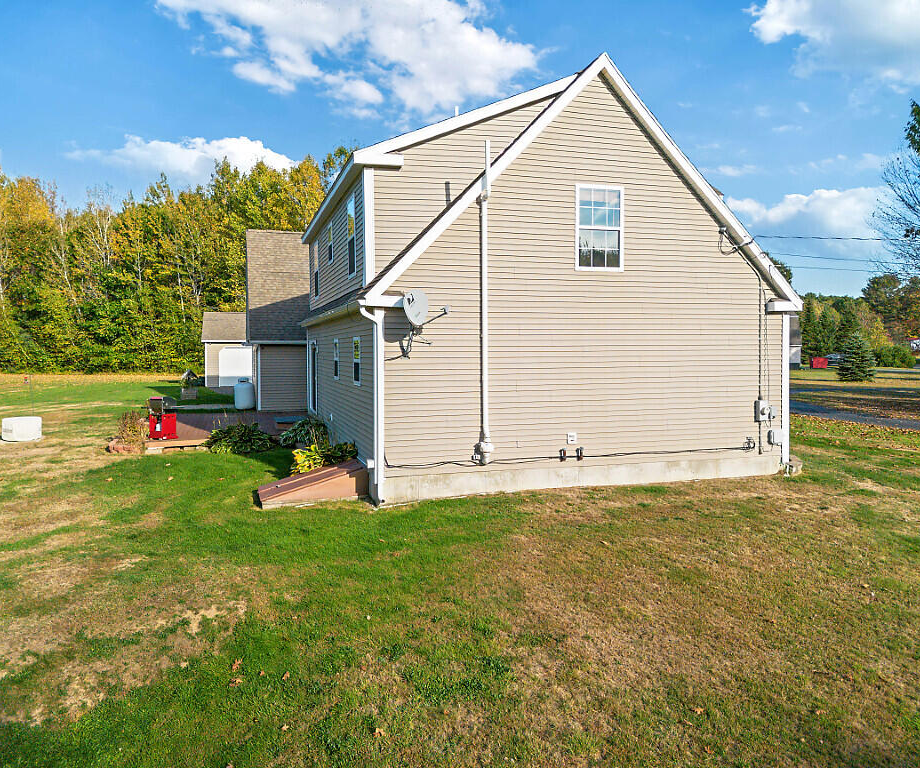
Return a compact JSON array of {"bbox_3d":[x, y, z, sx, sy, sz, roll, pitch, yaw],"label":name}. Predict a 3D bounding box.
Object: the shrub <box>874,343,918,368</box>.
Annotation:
[{"bbox_3d":[51.524,-3.372,84.000,4.800,3.050,4.200,-1,3,-17],"label":"shrub"}]

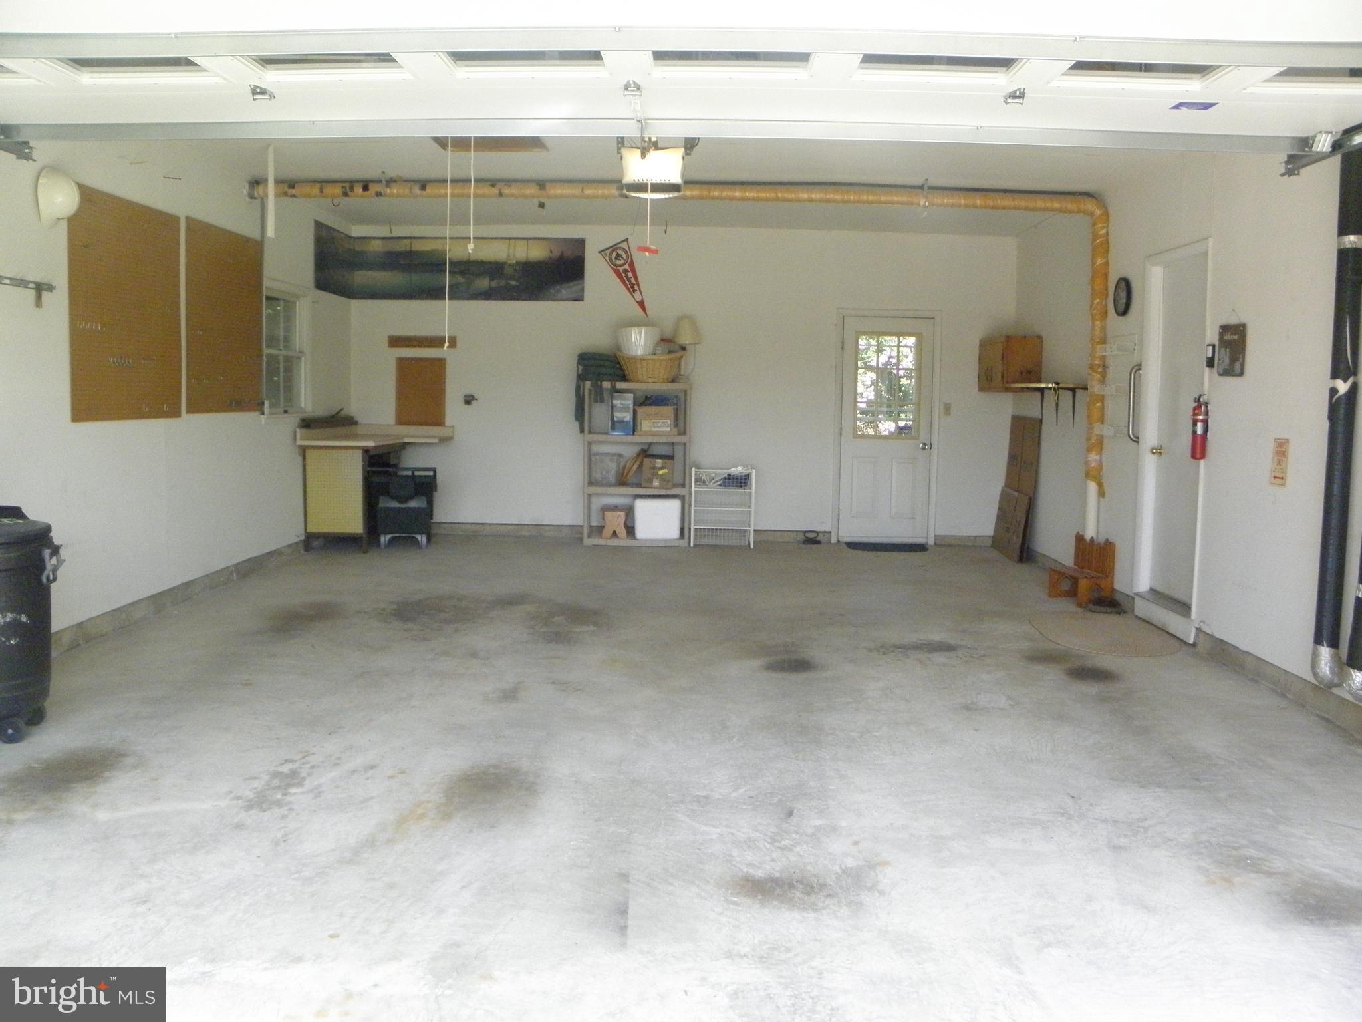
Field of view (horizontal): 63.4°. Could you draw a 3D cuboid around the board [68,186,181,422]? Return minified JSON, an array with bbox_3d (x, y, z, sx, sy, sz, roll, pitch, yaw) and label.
[{"bbox_3d":[-3.022,-1.096,6.051,0.025,1.190,1.200,1,6,0],"label":"board"}]

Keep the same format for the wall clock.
[{"bbox_3d":[3.017,-1.462,7.541,0.045,0.265,0.265,1,6,0],"label":"wall clock"}]

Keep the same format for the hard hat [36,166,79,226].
[{"bbox_3d":[-2.943,-1.496,5.262,0.150,0.280,0.220,1,6,1],"label":"hard hat"}]

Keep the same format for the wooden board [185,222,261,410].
[{"bbox_3d":[-3.009,-1.252,7.341,0.025,1.200,1.200,1,6,0],"label":"wooden board"}]

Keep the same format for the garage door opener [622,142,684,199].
[{"bbox_3d":[-0.127,-1.519,4.933,0.275,0.190,0.350,1,6,0],"label":"garage door opener"}]

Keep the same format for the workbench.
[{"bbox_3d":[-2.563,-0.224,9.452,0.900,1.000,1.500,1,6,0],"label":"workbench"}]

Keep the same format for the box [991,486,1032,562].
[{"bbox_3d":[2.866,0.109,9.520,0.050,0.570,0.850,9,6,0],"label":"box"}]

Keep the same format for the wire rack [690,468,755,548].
[{"bbox_3d":[0.373,-0.048,9.913,0.540,0.700,0.450,1,6,0],"label":"wire rack"}]

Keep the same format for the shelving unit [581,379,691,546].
[{"bbox_3d":[-0.379,-0.442,9.931,0.915,1.450,0.420,1,6,0],"label":"shelving unit"}]

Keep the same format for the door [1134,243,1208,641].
[{"bbox_3d":[3.054,-0.452,6.789,0.120,2.270,0.880,1,6,0],"label":"door"}]

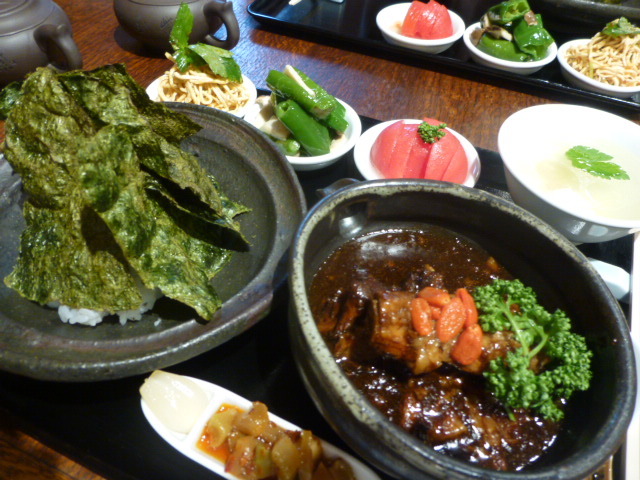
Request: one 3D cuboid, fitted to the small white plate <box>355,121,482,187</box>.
[{"bbox_3d":[0.071,-0.052,0.349,0.092,0.027,0.092,2,50,-2],"label":"small white plate"}]

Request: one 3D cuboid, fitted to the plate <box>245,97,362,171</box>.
[{"bbox_3d":[-0.014,-0.081,0.368,0.092,0.027,0.092,2,50,-2],"label":"plate"}]

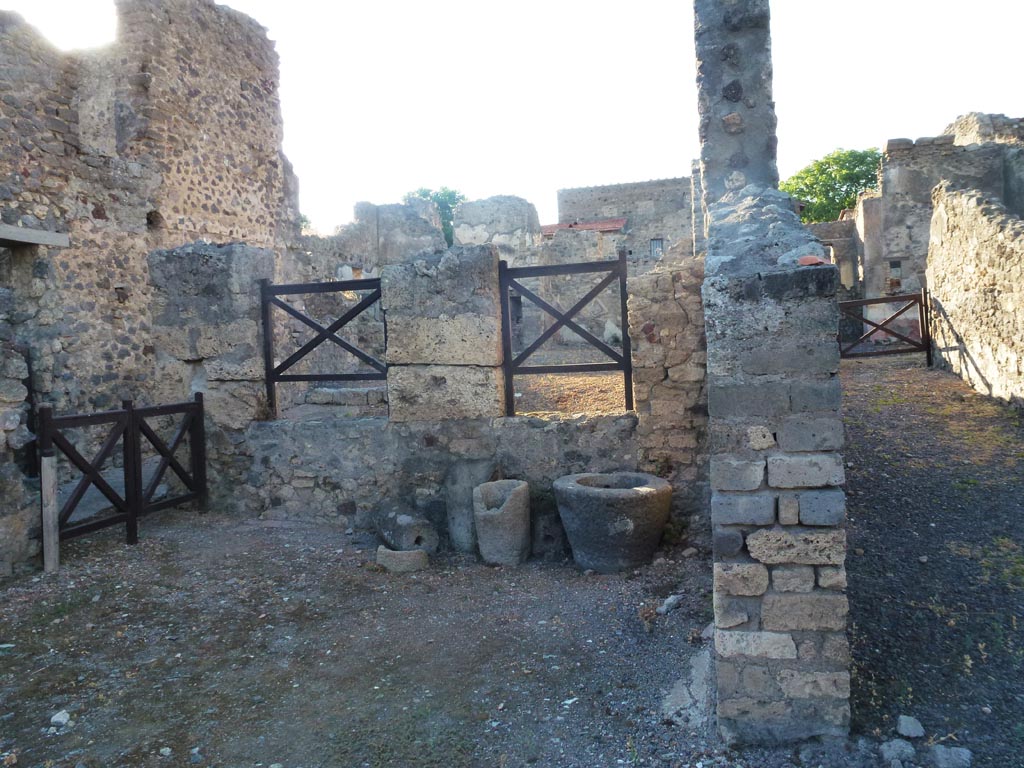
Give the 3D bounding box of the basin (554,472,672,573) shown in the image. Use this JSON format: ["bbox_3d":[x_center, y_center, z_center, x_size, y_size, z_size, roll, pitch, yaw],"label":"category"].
[{"bbox_3d":[0.779,0.994,5.210,0.840,0.580,0.840,-2,2,14],"label":"basin"}]

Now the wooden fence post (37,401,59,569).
[{"bbox_3d":[-3.539,0.811,5.397,0.085,1.260,0.085,-2,2,14],"label":"wooden fence post"}]

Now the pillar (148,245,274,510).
[{"bbox_3d":[-3.098,-0.068,7.371,1.030,2.720,0.550,-2,2,14],"label":"pillar"}]

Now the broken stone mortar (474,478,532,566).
[{"bbox_3d":[-0.071,1.023,5.310,0.410,0.580,0.400,-2,2,0],"label":"broken stone mortar"}]

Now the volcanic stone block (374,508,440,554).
[{"bbox_3d":[-0.841,1.121,5.774,0.480,0.350,0.400,-2,2,-6],"label":"volcanic stone block"}]

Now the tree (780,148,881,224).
[{"bbox_3d":[14.066,-6.518,29.856,6.000,8.000,6.000,-2,2,14],"label":"tree"}]

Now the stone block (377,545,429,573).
[{"bbox_3d":[-0.798,1.265,5.197,0.360,0.160,0.230,-2,2,14],"label":"stone block"}]

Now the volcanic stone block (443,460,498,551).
[{"bbox_3d":[-0.342,0.943,5.737,0.400,0.730,0.280,-2,2,14],"label":"volcanic stone block"}]

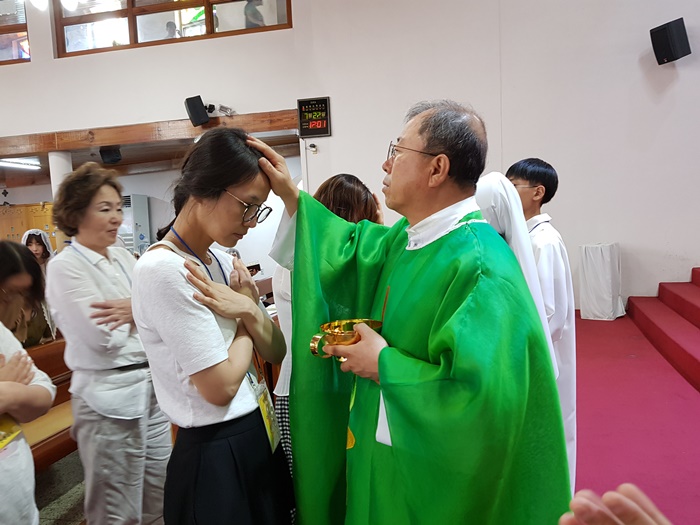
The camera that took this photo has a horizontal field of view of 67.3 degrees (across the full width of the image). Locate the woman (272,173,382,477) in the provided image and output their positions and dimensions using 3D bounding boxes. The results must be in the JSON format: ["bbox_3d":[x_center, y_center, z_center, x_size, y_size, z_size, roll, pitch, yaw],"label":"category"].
[{"bbox_3d":[-0.081,0.457,1.980,0.370,1.550,0.430,-5,6,-18],"label":"woman"}]

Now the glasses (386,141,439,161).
[{"bbox_3d":[0.157,-0.232,1.180,0.138,0.045,0.140,14,6,1],"label":"glasses"}]

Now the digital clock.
[{"bbox_3d":[-0.483,-1.968,7.150,0.425,0.520,0.060,-2,6,12],"label":"digital clock"}]

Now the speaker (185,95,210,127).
[{"bbox_3d":[-2.091,-2.070,7.200,0.210,0.355,0.205,-21,12,-20],"label":"speaker"}]

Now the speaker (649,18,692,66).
[{"bbox_3d":[3.633,-2.497,5.950,0.265,0.400,0.205,-26,14,-19],"label":"speaker"}]

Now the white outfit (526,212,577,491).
[{"bbox_3d":[0.741,0.411,2.170,0.360,1.220,0.470,-2,6,12],"label":"white outfit"}]

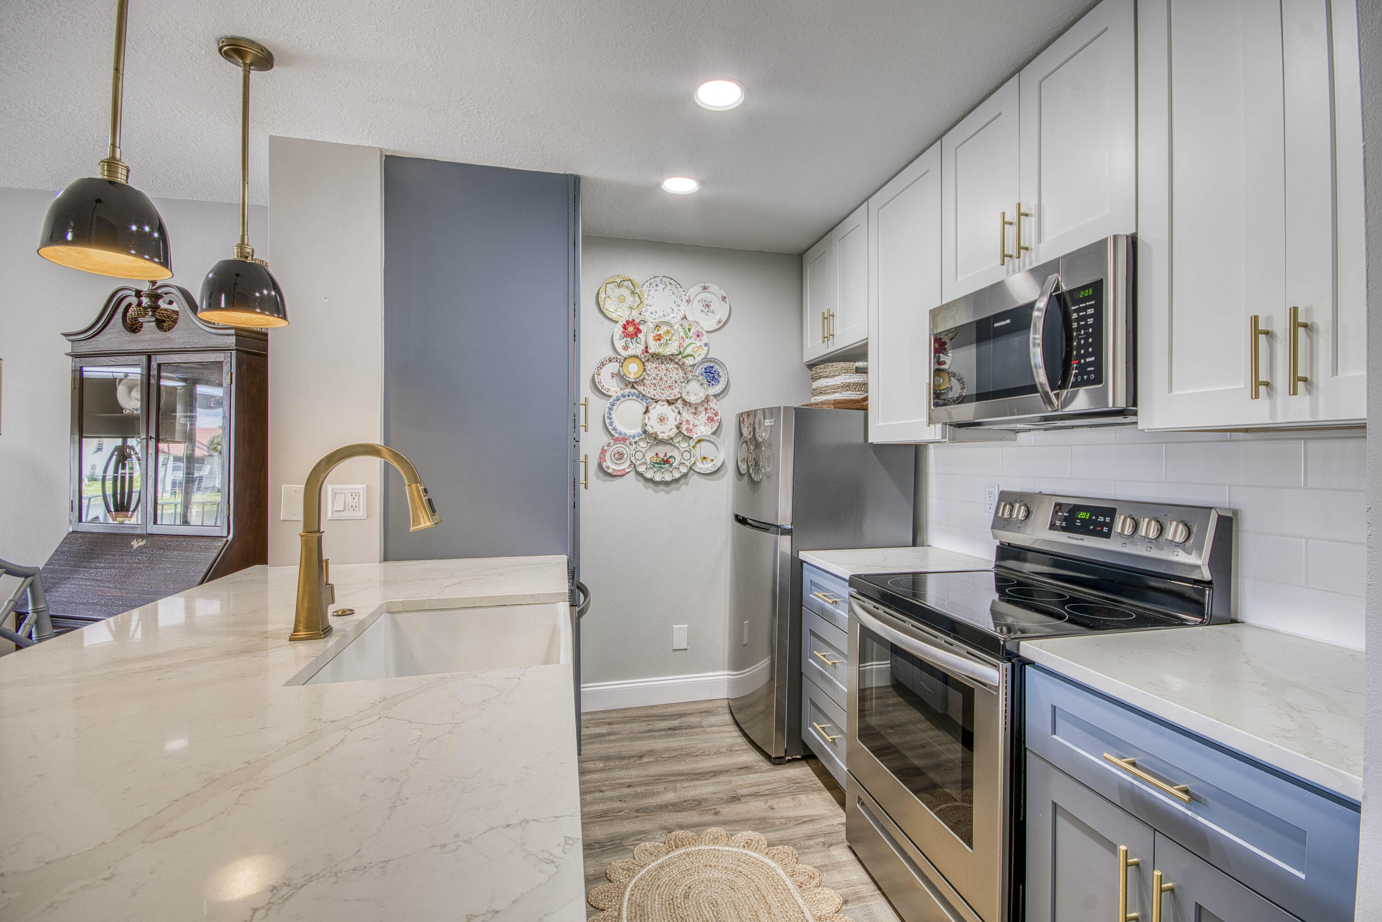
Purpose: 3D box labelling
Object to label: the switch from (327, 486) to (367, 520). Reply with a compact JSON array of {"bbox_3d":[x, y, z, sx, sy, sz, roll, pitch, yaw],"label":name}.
[{"bbox_3d":[-1.249,0.152,2.093,0.128,0.124,0.013,0,0,-12],"label":"switch"}]

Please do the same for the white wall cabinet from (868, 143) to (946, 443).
[{"bbox_3d":[1.021,-0.628,2.393,0.330,1.100,0.516,0,0,-12],"label":"white wall cabinet"}]

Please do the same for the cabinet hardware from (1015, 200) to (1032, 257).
[{"bbox_3d":[0.953,-0.659,1.653,0.038,0.159,0.012,0,0,-12],"label":"cabinet hardware"}]

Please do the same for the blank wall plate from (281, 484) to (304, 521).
[{"bbox_3d":[-1.481,0.158,2.150,0.081,0.128,0.008,0,0,-12],"label":"blank wall plate"}]

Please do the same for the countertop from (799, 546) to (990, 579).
[{"bbox_3d":[0.851,0.417,2.349,0.655,0.034,0.525,0,0,-12],"label":"countertop"}]

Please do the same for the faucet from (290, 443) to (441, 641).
[{"bbox_3d":[-0.755,0.178,1.362,0.320,0.435,0.130,0,0,-12],"label":"faucet"}]

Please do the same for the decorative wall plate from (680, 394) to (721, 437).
[{"bbox_3d":[0.040,-0.250,3.148,0.257,0.252,0.027,0,0,-12],"label":"decorative wall plate"}]

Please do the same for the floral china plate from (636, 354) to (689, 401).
[{"bbox_3d":[-0.145,-0.435,3.003,0.304,0.255,0.030,0,0,-12],"label":"floral china plate"}]

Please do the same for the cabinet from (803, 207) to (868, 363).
[{"bbox_3d":[0.847,-0.841,2.901,0.299,0.606,0.689,0,0,-12],"label":"cabinet"}]

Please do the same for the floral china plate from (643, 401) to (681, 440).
[{"bbox_3d":[-0.149,-0.209,2.998,0.199,0.208,0.028,0,0,-12],"label":"floral china plate"}]

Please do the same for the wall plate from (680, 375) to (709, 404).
[{"bbox_3d":[0.024,-0.372,3.025,0.154,0.157,0.025,0,0,-12],"label":"wall plate"}]

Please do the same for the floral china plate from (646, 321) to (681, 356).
[{"bbox_3d":[-0.140,-0.649,3.057,0.180,0.188,0.024,0,0,-12],"label":"floral china plate"}]

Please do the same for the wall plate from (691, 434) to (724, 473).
[{"bbox_3d":[0.081,-0.035,3.130,0.212,0.212,0.024,0,0,-12],"label":"wall plate"}]

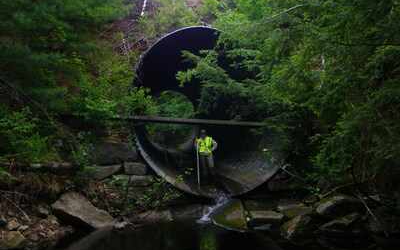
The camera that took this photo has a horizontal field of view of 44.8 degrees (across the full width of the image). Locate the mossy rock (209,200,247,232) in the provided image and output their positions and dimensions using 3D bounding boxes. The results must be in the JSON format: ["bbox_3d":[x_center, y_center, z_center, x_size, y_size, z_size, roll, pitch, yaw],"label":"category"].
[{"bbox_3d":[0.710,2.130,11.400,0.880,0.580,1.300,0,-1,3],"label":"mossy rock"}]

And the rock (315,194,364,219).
[{"bbox_3d":[3.190,1.860,11.150,1.150,0.560,0.850,0,-1,11],"label":"rock"}]

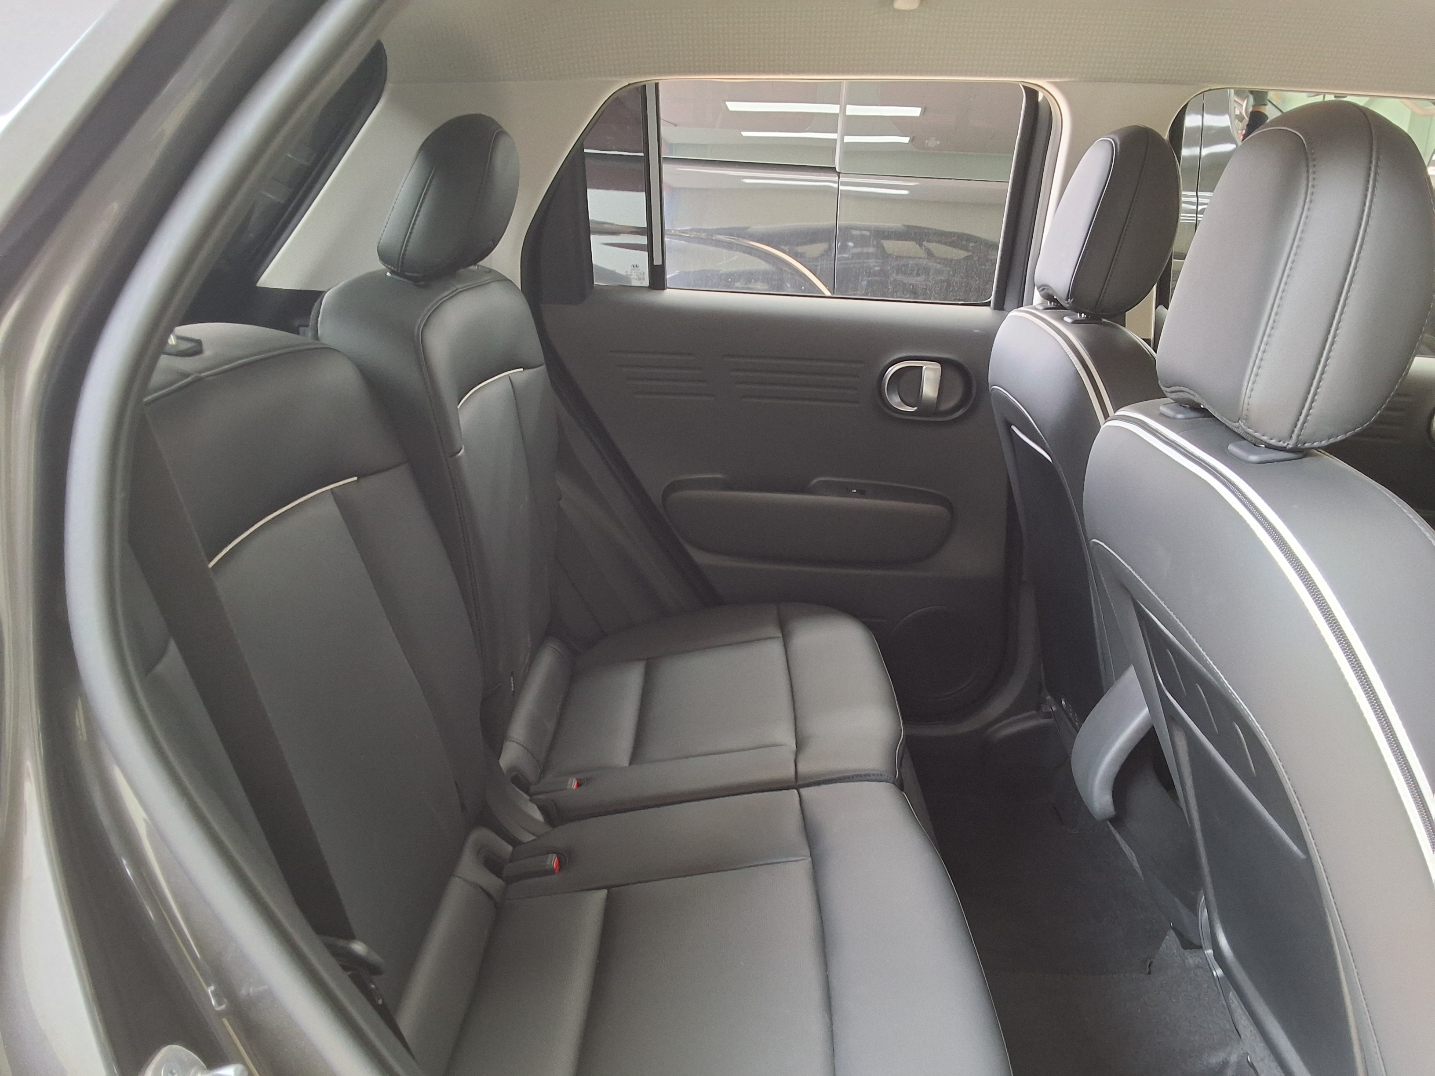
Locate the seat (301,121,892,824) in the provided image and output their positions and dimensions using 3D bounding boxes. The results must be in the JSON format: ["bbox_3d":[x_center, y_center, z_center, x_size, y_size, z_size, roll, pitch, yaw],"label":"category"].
[{"bbox_3d":[-0.098,-0.028,1.492,0.650,0.985,0.590,0,16,1],"label":"seat"}]

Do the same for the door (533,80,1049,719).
[{"bbox_3d":[0.115,-0.167,1.835,0.790,1.060,0.180,0,16,1],"label":"door"}]

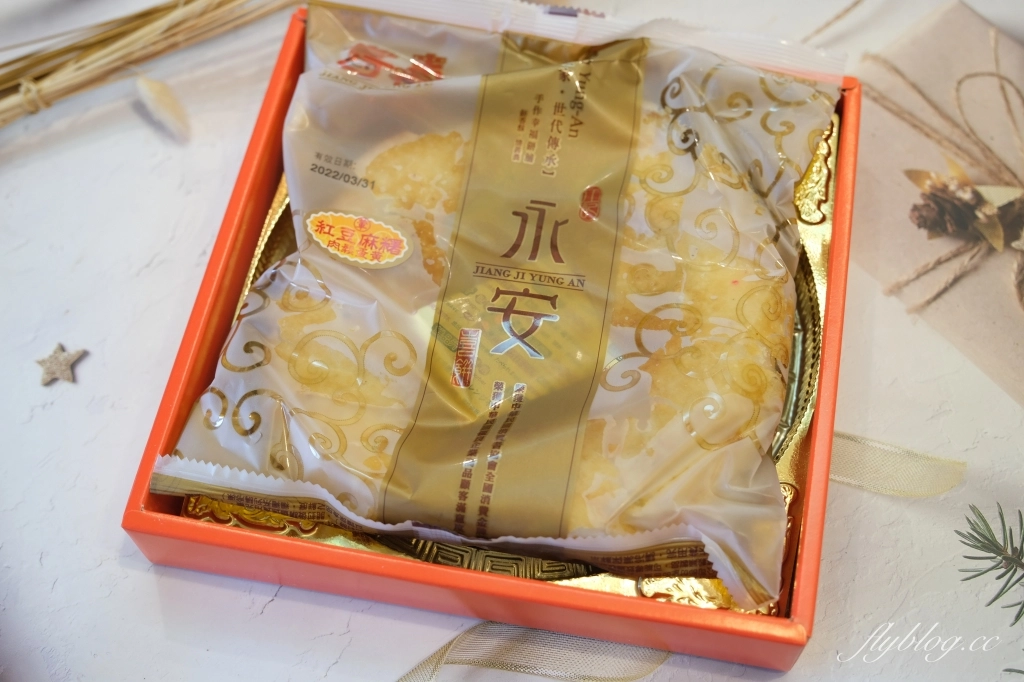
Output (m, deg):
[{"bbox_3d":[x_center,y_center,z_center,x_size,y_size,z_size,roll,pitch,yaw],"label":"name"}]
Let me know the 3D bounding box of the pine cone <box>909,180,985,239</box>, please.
[{"bbox_3d":[0.187,-0.056,0.574,0.034,0.024,0.024,1,62,3],"label":"pine cone"}]

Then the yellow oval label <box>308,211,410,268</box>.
[{"bbox_3d":[-0.062,-0.041,0.542,0.045,0.002,0.021,16,63,1],"label":"yellow oval label"}]

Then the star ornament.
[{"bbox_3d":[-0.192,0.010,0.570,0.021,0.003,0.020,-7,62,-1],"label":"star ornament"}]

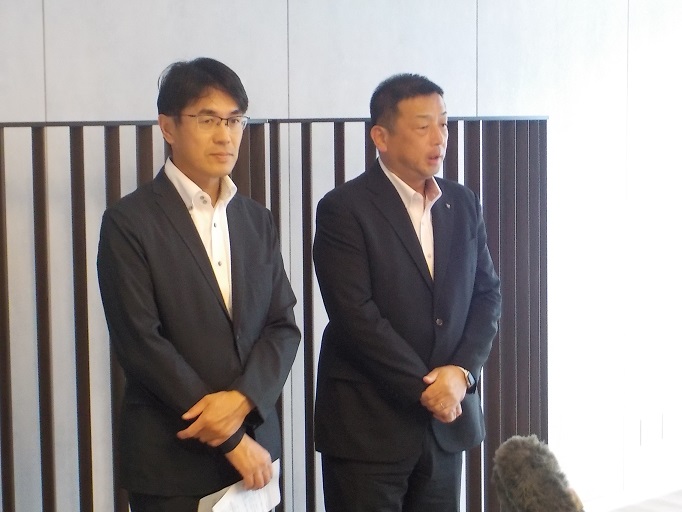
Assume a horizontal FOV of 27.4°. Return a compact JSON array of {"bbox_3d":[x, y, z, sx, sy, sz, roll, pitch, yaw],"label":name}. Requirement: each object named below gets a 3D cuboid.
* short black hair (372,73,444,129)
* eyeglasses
[{"bbox_3d":[0.155,-0.341,3.260,0.168,0.165,0.190,-4,8,-40],"label":"short black hair"},{"bbox_3d":[-0.283,-0.283,2.978,0.138,0.042,0.140,-4,8,-34],"label":"eyeglasses"}]

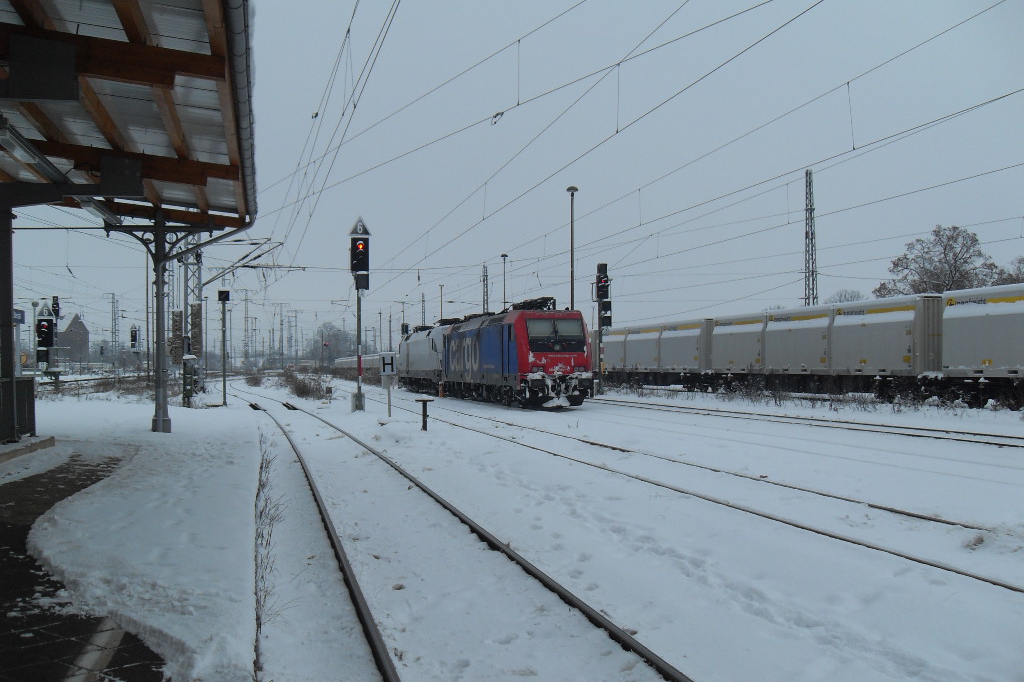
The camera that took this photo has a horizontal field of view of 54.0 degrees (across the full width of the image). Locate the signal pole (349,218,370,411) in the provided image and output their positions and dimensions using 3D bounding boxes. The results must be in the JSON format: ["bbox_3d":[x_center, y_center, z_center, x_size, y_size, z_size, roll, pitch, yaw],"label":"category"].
[{"bbox_3d":[-5.320,-0.930,35.300,0.770,6.850,0.600,0,-1,-12],"label":"signal pole"}]

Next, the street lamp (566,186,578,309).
[{"bbox_3d":[3.320,-2.780,55.000,0.640,11.350,0.640,0,-1,-14],"label":"street lamp"}]

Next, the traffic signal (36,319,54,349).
[{"bbox_3d":[-20.060,-0.340,43.300,0.690,1.230,0.450,0,-1,-16],"label":"traffic signal"}]

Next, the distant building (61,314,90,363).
[{"bbox_3d":[-143.000,0.150,334.000,9.800,18.000,11.000,0,-1,-12],"label":"distant building"}]

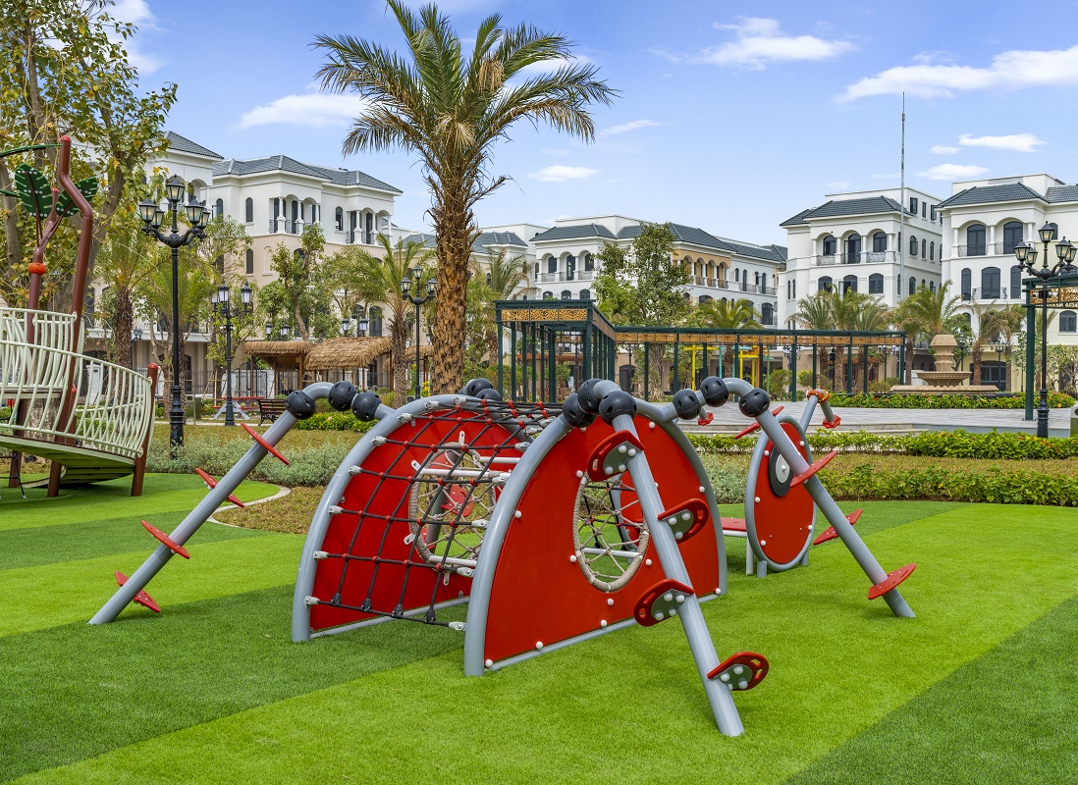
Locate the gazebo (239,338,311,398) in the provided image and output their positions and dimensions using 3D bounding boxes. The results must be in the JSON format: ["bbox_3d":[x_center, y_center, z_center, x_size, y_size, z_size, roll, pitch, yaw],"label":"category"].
[{"bbox_3d":[-10.128,-0.572,44.500,2.600,2.800,2.400,0,1,12],"label":"gazebo"}]

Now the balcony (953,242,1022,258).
[{"bbox_3d":[35.451,-11.250,90.200,5.200,1.050,1.200,1,1,37],"label":"balcony"}]

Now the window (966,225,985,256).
[{"bbox_3d":[34.749,-12.117,91.200,1.500,2.420,0.200,1,1,37],"label":"window"}]

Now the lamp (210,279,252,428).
[{"bbox_3d":[-9.083,-1.144,33.800,1.200,4.250,1.200,0,1,0],"label":"lamp"}]

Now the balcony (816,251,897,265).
[{"bbox_3d":[26.676,-11.256,96.200,6.900,1.050,1.200,1,1,37],"label":"balcony"}]

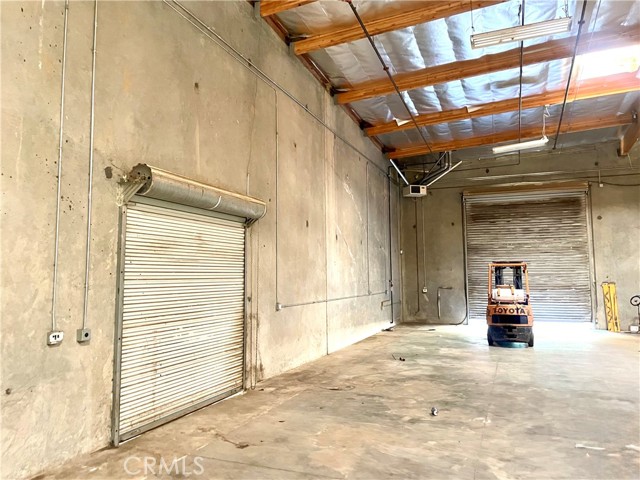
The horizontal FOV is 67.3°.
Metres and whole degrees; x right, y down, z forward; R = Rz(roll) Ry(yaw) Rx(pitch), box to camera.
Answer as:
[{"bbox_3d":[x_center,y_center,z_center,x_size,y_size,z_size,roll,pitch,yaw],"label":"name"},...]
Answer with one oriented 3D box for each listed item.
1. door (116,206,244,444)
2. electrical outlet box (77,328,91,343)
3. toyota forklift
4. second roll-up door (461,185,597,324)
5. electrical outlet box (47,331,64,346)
[{"bbox_3d":[-1.615,0.920,6.160,0.138,2.510,2.510,-2,-5,22],"label":"door"},{"bbox_3d":[-2.234,0.909,4.556,0.059,0.112,0.094,-2,-5,22],"label":"electrical outlet box"},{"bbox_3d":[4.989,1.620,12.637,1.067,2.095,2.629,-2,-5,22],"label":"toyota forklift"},{"bbox_3d":[7.056,0.558,16.451,3.953,4.546,0.168,-2,-5,22],"label":"second roll-up door"},{"bbox_3d":[-2.345,0.879,4.278,0.049,0.109,0.124,-2,-5,22],"label":"electrical outlet box"}]

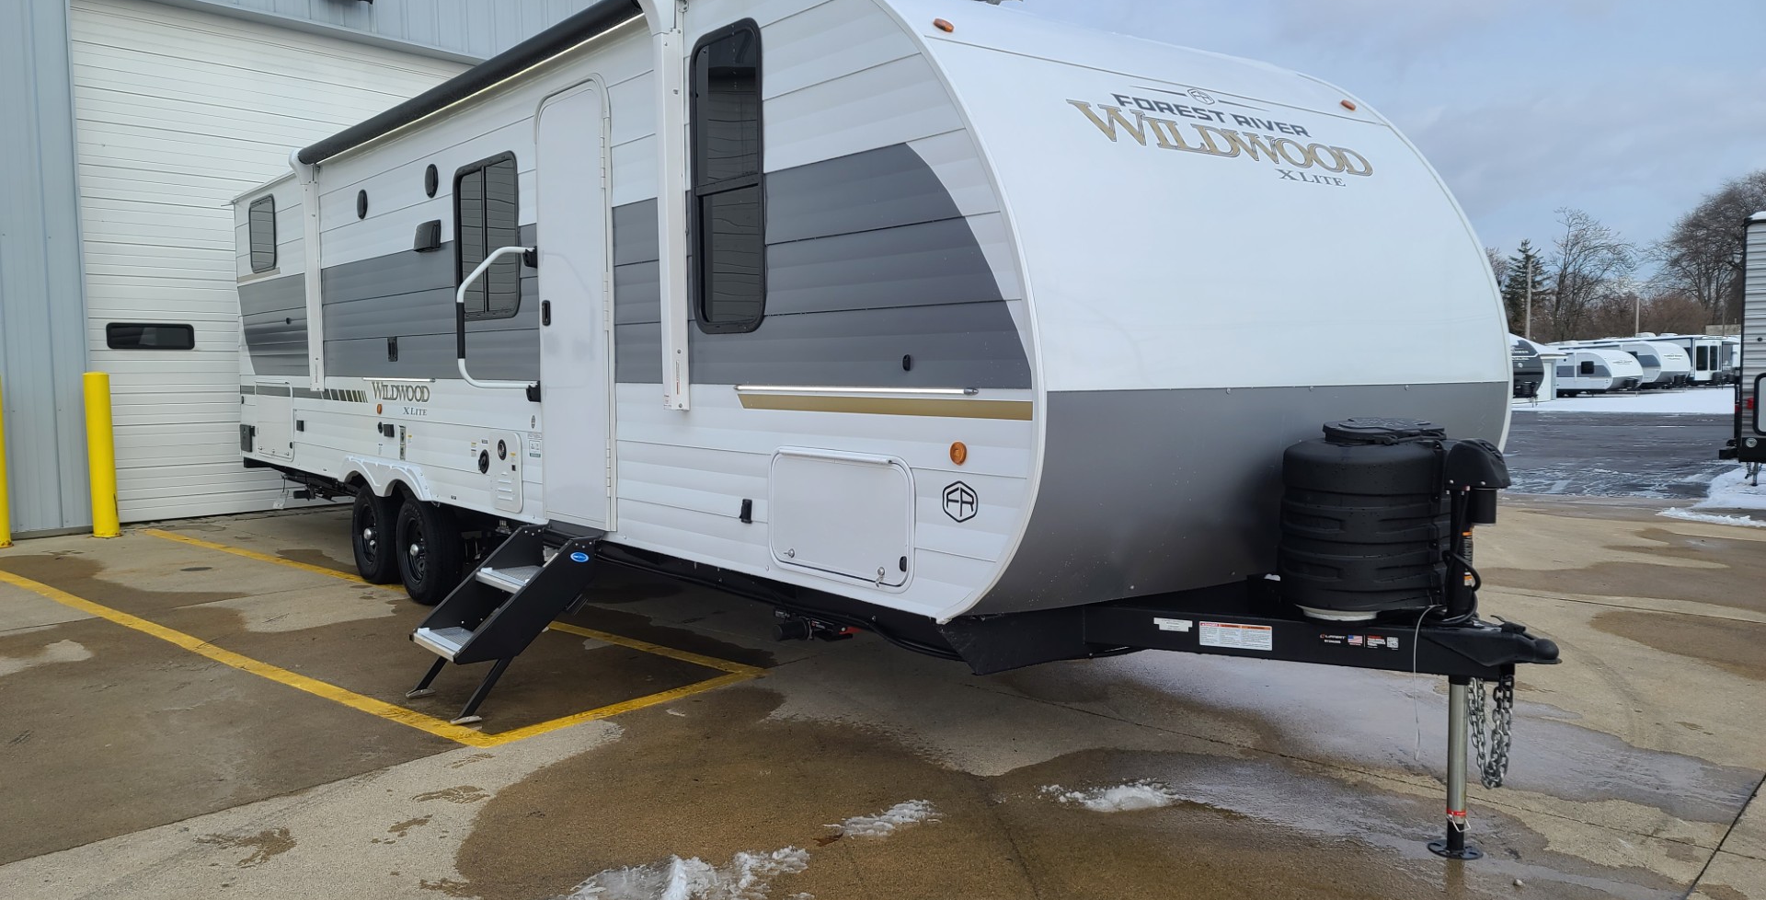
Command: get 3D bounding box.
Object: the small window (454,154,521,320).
[{"bbox_3d":[-1.878,-0.992,6.029,0.060,0.754,0.783,-3,5,-38],"label":"small window"}]

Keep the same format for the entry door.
[{"bbox_3d":[-1.282,-0.599,5.302,0.070,1.822,0.718,-3,5,-38],"label":"entry door"}]

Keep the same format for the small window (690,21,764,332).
[{"bbox_3d":[-0.530,-0.909,4.323,0.060,1.033,0.464,-3,5,-38],"label":"small window"}]

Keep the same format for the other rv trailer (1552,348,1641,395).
[{"bbox_3d":[40.800,-4.660,74.900,2.440,2.880,8.000,-2,4,-21],"label":"other rv trailer"}]

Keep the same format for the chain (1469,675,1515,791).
[{"bbox_3d":[1.703,0.795,3.594,0.080,0.315,0.110,-3,5,-38],"label":"chain"}]

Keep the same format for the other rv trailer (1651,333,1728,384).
[{"bbox_3d":[52.900,-6.240,88.800,2.500,3.500,11.000,-1,4,-17],"label":"other rv trailer"}]

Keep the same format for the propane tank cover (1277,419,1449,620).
[{"bbox_3d":[1.451,0.182,3.867,0.630,0.550,0.370,-3,5,-38],"label":"propane tank cover"}]

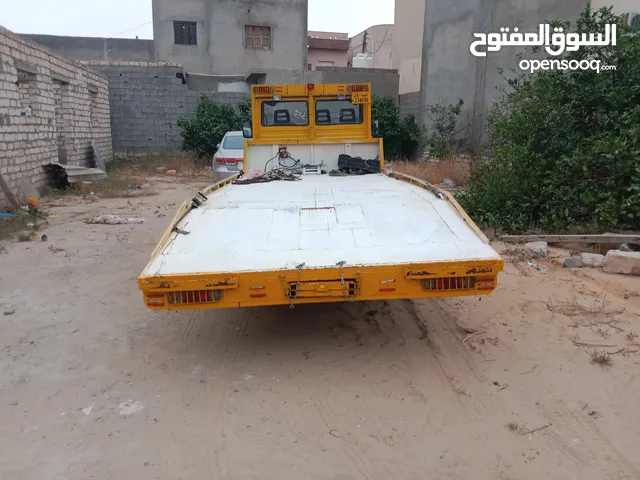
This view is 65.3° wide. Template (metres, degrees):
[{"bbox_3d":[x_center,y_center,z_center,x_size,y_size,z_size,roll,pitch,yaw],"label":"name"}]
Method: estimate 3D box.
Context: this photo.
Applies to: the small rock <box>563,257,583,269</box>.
[{"bbox_3d":[3.010,0.255,5.921,0.200,0.110,0.160,7,14,27],"label":"small rock"}]

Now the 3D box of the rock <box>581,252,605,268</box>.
[{"bbox_3d":[3.274,0.232,5.965,0.250,0.145,0.190,8,14,29],"label":"rock"}]

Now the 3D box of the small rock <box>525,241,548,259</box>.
[{"bbox_3d":[2.791,0.118,6.394,0.270,0.175,0.200,6,13,24],"label":"small rock"}]

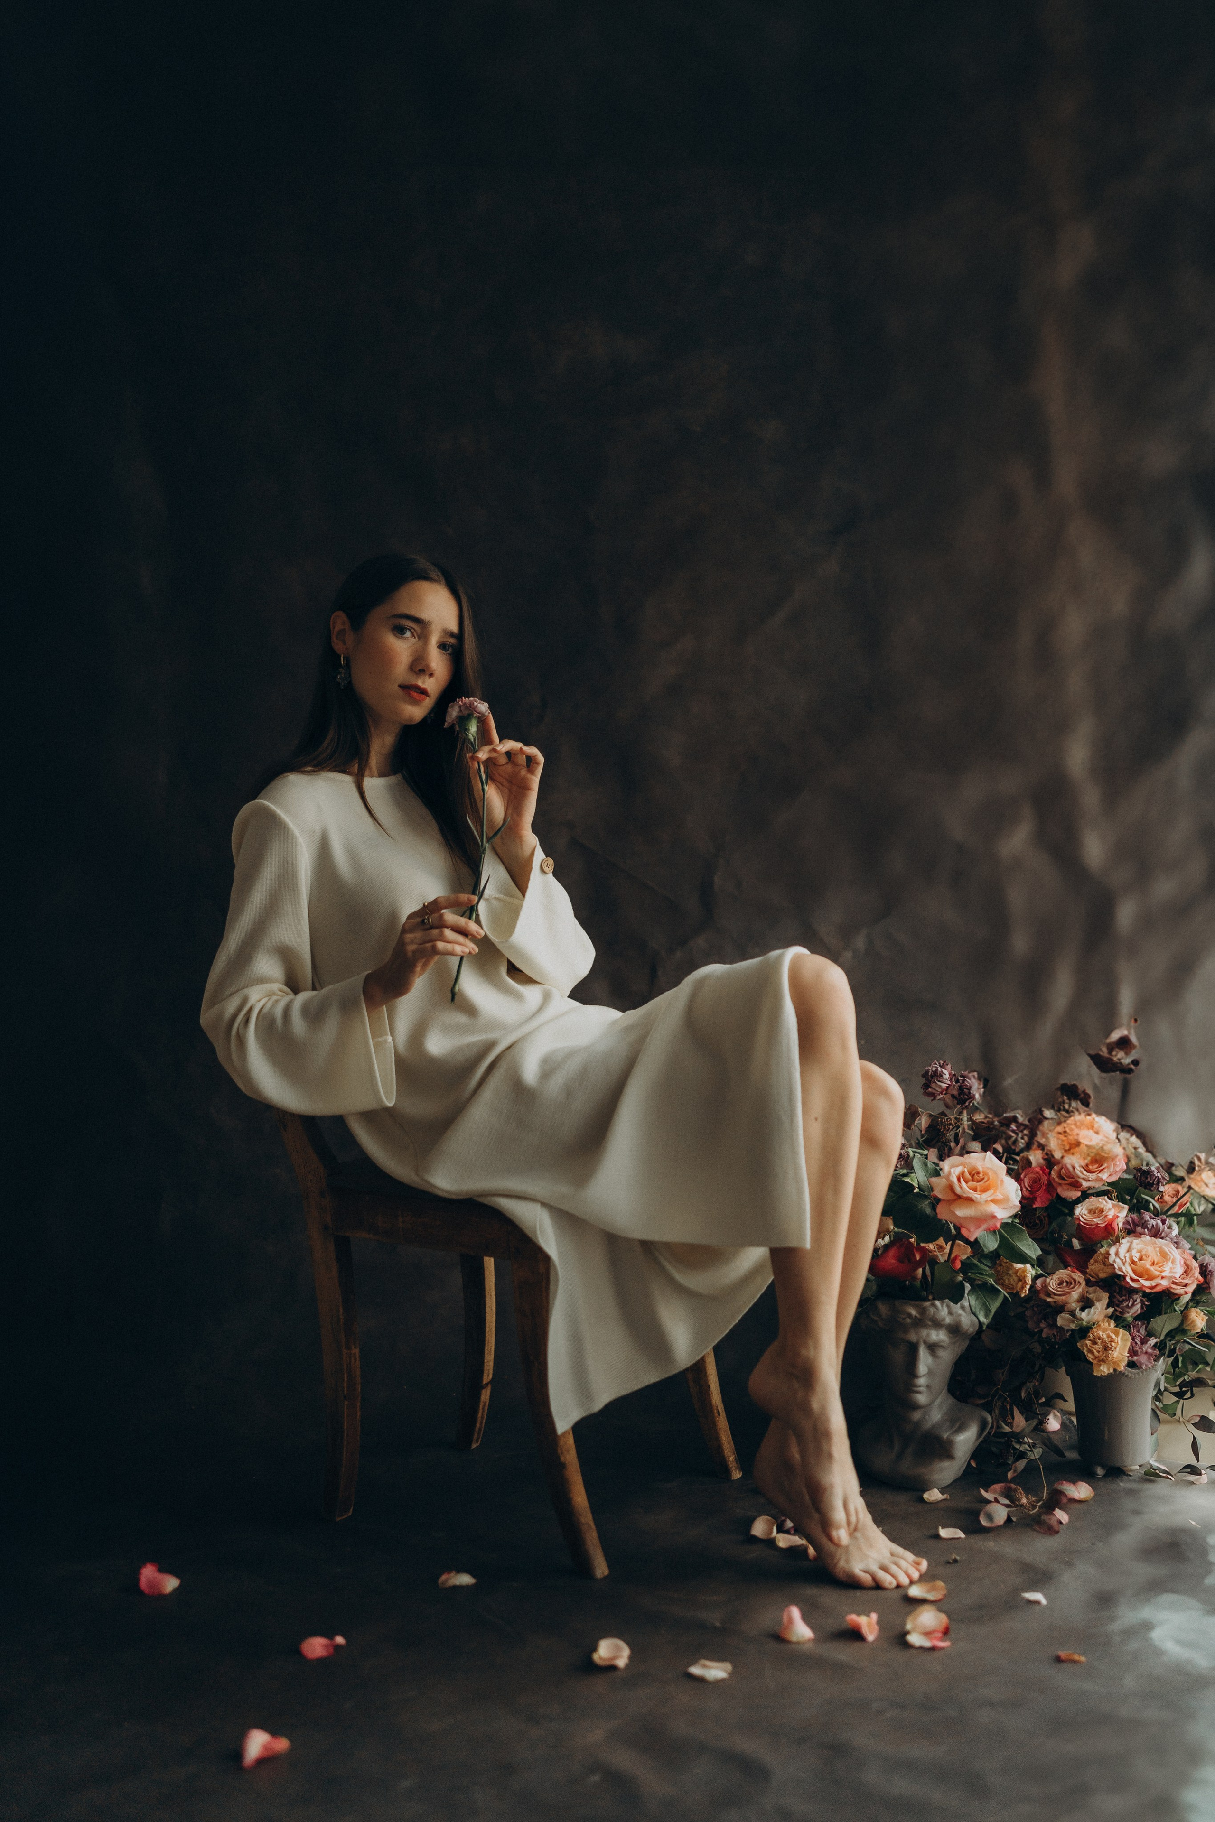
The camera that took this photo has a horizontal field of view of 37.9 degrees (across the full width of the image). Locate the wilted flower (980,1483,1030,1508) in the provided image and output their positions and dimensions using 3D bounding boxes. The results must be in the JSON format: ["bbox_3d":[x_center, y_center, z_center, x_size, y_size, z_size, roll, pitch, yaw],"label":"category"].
[{"bbox_3d":[0.544,0.807,2.445,0.068,0.016,0.042,0,1,0],"label":"wilted flower"}]

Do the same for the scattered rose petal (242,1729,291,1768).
[{"bbox_3d":[-0.332,0.822,1.740,0.046,0.017,0.042,0,1,0],"label":"scattered rose petal"}]

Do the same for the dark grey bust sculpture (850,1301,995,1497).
[{"bbox_3d":[0.445,0.680,2.566,0.205,0.272,0.175,0,1,6],"label":"dark grey bust sculpture"}]

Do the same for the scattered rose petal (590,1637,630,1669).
[{"bbox_3d":[0.003,0.819,1.955,0.042,0.014,0.042,0,1,0],"label":"scattered rose petal"}]

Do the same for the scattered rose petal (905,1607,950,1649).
[{"bbox_3d":[0.362,0.815,2.018,0.050,0.018,0.068,0,1,0],"label":"scattered rose petal"}]

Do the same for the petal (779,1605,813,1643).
[{"bbox_3d":[0.213,0.811,2.018,0.039,0.027,0.040,0,1,0],"label":"petal"}]

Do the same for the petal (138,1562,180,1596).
[{"bbox_3d":[-0.539,0.810,2.149,0.050,0.023,0.042,0,1,0],"label":"petal"}]

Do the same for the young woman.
[{"bbox_3d":[-0.065,0.161,2.299,0.870,1.315,0.500,1,2,35],"label":"young woman"}]

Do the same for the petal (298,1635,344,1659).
[{"bbox_3d":[-0.315,0.819,1.973,0.050,0.012,0.029,0,1,0],"label":"petal"}]

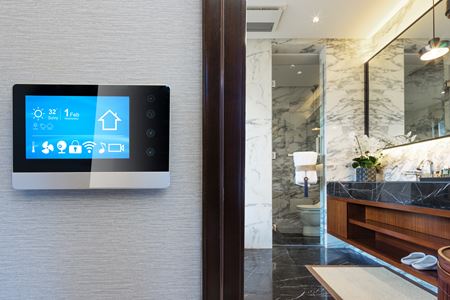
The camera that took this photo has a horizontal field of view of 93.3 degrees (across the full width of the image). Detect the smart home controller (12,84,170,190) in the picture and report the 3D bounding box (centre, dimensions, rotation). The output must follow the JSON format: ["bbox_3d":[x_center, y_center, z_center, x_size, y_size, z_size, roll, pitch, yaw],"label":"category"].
[{"bbox_3d":[-0.196,-0.019,0.323,0.231,0.154,0.023,0,0,0],"label":"smart home controller"}]

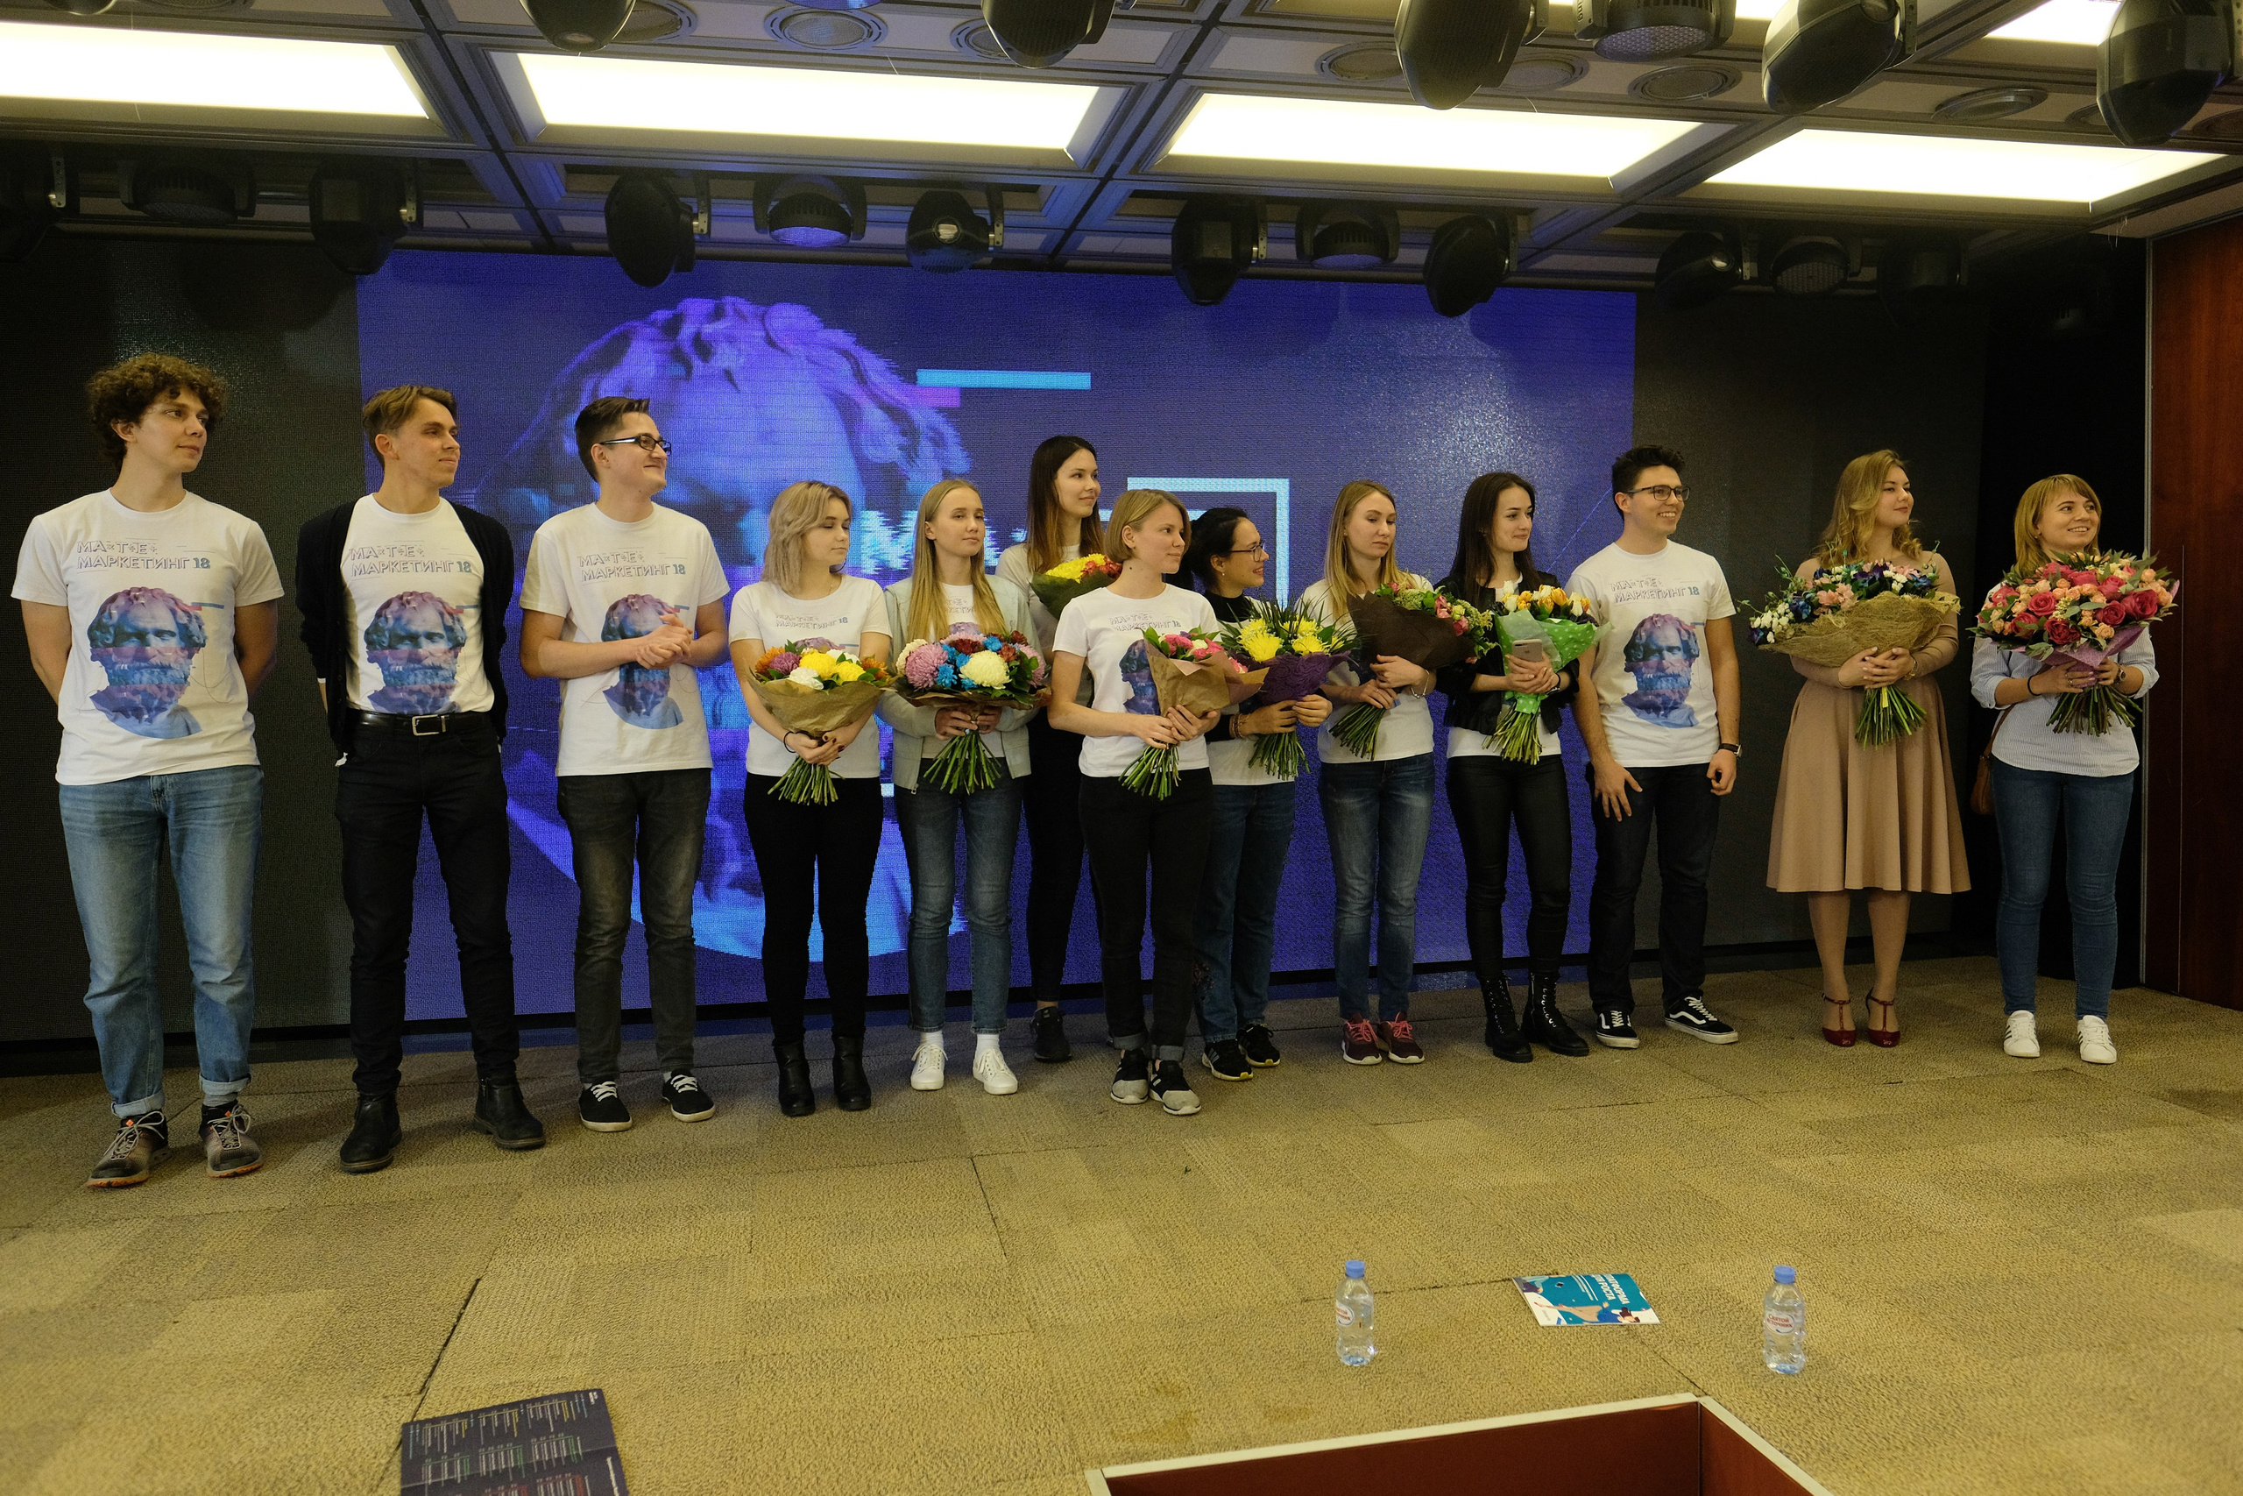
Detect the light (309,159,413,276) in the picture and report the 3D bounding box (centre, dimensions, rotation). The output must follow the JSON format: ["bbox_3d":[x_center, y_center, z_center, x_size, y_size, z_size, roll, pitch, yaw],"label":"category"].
[{"bbox_3d":[-1.954,-1.375,3.854,0.250,0.280,0.250,-2,4,-12],"label":"light"}]

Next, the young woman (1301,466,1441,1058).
[{"bbox_3d":[0.734,0.067,4.319,0.420,1.668,0.350,-1,4,-4],"label":"young woman"}]

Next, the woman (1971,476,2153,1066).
[{"bbox_3d":[2.678,0.055,4.221,0.480,1.640,0.370,0,4,16],"label":"woman"}]

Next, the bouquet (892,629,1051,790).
[{"bbox_3d":[-0.399,-0.099,3.940,0.400,0.410,0.350,-2,4,-10],"label":"bouquet"}]

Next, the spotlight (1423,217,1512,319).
[{"bbox_3d":[1.010,-1.413,4.365,0.250,0.300,0.250,0,3,15],"label":"spotlight"}]

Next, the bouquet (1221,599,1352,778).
[{"bbox_3d":[0.454,-0.160,4.140,0.350,0.460,0.280,-1,15,-25],"label":"bouquet"}]

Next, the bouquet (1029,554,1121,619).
[{"bbox_3d":[-0.089,-0.368,4.330,0.360,0.420,0.300,4,12,-11],"label":"bouquet"}]

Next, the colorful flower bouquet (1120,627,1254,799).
[{"bbox_3d":[0.181,-0.087,3.820,0.310,0.430,0.270,14,16,-20],"label":"colorful flower bouquet"}]

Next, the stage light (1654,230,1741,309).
[{"bbox_3d":[1.734,-1.440,4.505,0.240,0.220,0.230,-2,3,-11],"label":"stage light"}]

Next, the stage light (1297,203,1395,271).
[{"bbox_3d":[0.645,-1.469,4.282,0.280,0.220,0.210,-2,3,-11],"label":"stage light"}]

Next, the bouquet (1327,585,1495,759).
[{"bbox_3d":[0.823,-0.215,4.220,0.400,0.450,0.300,32,15,1],"label":"bouquet"}]

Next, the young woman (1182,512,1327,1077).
[{"bbox_3d":[0.363,0.122,4.293,0.430,1.600,0.380,-3,4,-30],"label":"young woman"}]

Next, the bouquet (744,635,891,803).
[{"bbox_3d":[-0.760,-0.068,3.760,0.370,0.400,0.330,-2,4,-14],"label":"bouquet"}]

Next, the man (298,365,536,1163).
[{"bbox_3d":[-1.704,0.052,3.642,0.560,1.839,0.380,-2,3,-19],"label":"man"}]

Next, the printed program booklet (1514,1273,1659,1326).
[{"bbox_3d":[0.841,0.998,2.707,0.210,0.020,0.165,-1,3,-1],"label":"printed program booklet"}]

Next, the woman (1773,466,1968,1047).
[{"bbox_3d":[2.209,-0.001,4.436,0.550,1.730,0.460,-1,3,4],"label":"woman"}]

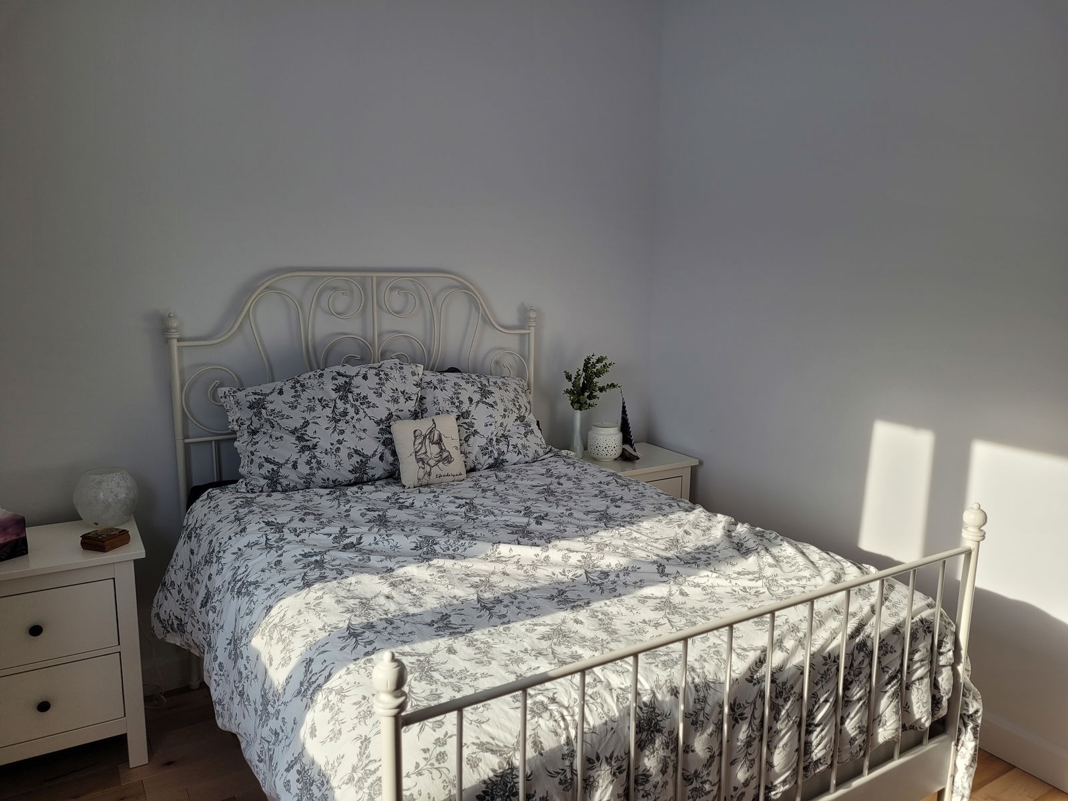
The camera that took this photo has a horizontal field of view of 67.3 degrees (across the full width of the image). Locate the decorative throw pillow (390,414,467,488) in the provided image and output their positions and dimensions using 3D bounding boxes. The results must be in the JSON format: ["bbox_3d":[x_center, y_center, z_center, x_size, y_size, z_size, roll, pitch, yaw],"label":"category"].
[{"bbox_3d":[-0.356,0.168,2.766,0.243,0.240,0.085,-7,-12,-30],"label":"decorative throw pillow"}]

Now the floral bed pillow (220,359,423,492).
[{"bbox_3d":[-0.705,0.082,2.786,0.665,0.410,0.180,-8,-8,-26],"label":"floral bed pillow"}]

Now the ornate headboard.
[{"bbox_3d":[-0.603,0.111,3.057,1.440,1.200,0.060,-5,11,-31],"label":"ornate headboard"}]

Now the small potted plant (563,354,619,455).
[{"bbox_3d":[0.244,0.039,3.446,0.215,0.440,0.195,-5,11,-31],"label":"small potted plant"}]

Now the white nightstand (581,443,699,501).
[{"bbox_3d":[0.385,0.581,3.558,0.547,0.663,0.376,-5,11,-31],"label":"white nightstand"}]

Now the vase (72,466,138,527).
[{"bbox_3d":[-1.348,0.310,2.528,0.180,0.168,0.180,-5,11,-31],"label":"vase"}]

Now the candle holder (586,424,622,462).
[{"bbox_3d":[0.307,0.184,3.487,0.150,0.142,0.150,1,10,0],"label":"candle holder"}]

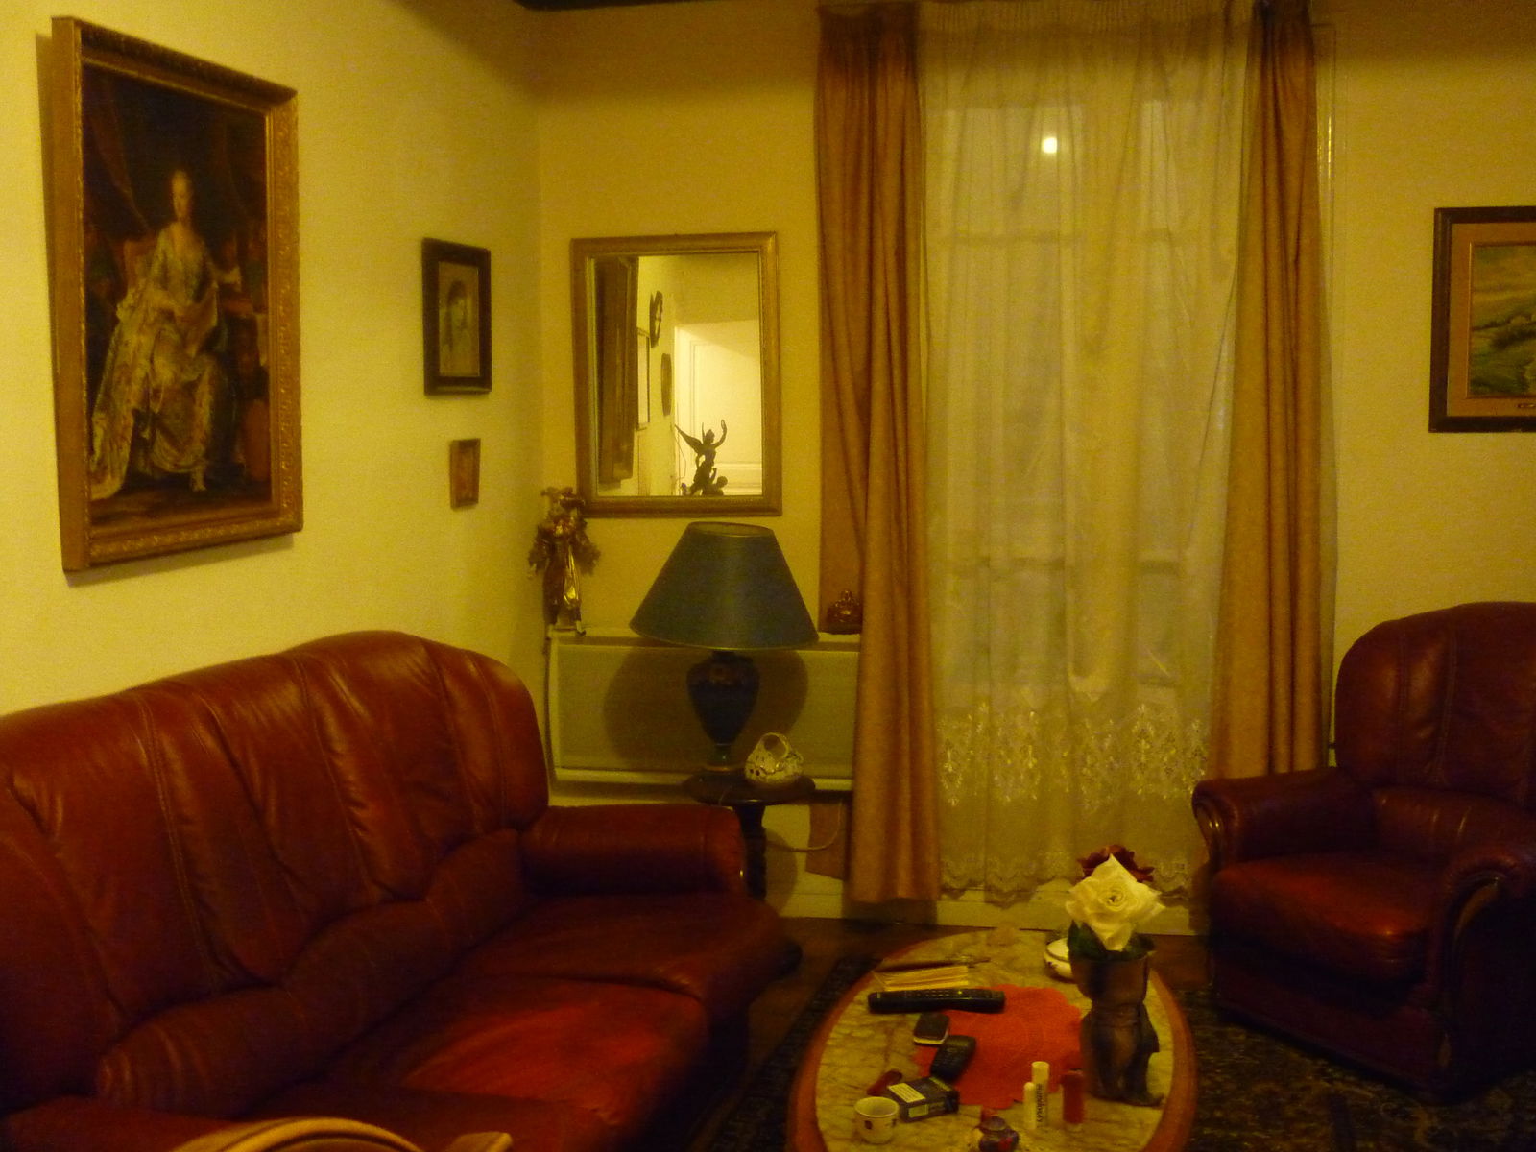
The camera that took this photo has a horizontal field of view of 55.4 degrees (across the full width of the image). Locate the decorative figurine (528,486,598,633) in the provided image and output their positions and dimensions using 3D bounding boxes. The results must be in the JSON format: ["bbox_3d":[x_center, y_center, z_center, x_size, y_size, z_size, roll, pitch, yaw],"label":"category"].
[{"bbox_3d":[-0.564,-0.045,4.033,0.188,0.385,0.120,-1,7,-3],"label":"decorative figurine"}]

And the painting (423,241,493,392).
[{"bbox_3d":[-0.743,-0.621,3.545,0.030,0.355,0.305,3,8,15],"label":"painting"}]

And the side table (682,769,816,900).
[{"bbox_3d":[-0.044,0.776,3.785,0.339,0.495,0.339,0,7,9],"label":"side table"}]

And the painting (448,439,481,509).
[{"bbox_3d":[-0.746,-0.252,3.602,0.020,0.167,0.130,1,8,15],"label":"painting"}]

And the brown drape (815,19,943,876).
[{"bbox_3d":[0.295,-0.279,3.870,0.335,2.367,0.150,0,7,9],"label":"brown drape"}]

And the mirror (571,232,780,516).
[{"bbox_3d":[-0.249,-0.542,4.001,0.556,0.757,0.040,0,7,9],"label":"mirror"}]

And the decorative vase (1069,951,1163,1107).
[{"bbox_3d":[0.509,0.648,2.141,0.125,0.212,0.105,1,8,17],"label":"decorative vase"}]

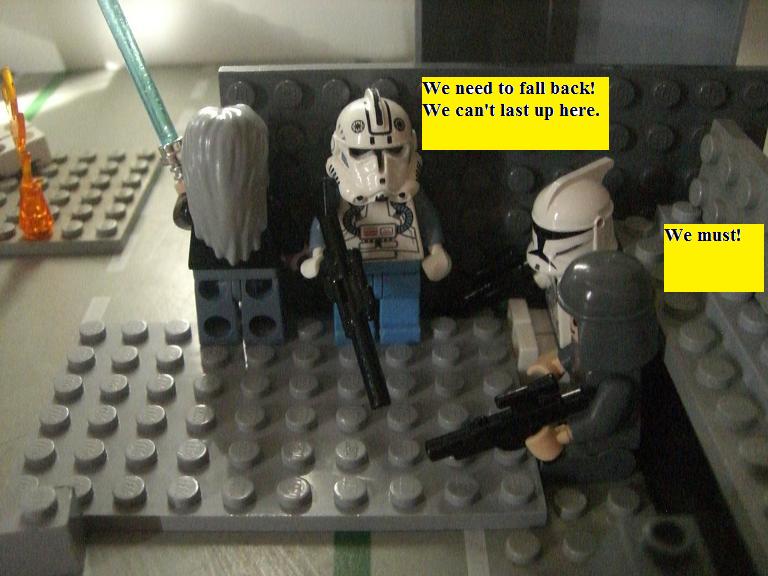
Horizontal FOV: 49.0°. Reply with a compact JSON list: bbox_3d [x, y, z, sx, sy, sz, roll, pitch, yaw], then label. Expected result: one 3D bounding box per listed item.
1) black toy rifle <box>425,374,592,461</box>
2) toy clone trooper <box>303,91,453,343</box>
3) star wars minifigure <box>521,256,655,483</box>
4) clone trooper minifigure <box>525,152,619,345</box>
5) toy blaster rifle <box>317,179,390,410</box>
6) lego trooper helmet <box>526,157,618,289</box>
[{"bbox_3d":[0.018,0.019,0.116,0.025,0.009,0.004,-22,34,4],"label":"black toy rifle"},{"bbox_3d":[-0.001,-0.010,0.144,0.026,0.045,0.017,-2,33,-3],"label":"toy clone trooper"},{"bbox_3d":[0.030,0.010,0.122,0.017,0.035,0.020,-2,33,-3],"label":"star wars minifigure"},{"bbox_3d":[0.030,-0.003,0.141,0.017,0.038,0.020,-3,33,-6],"label":"clone trooper minifigure"},{"bbox_3d":[-0.006,0.003,0.133,0.009,0.033,0.004,-19,-14,18],"label":"toy blaster rifle"},{"bbox_3d":[0.030,-0.011,0.136,0.015,0.019,0.013,-12,35,-19],"label":"lego trooper helmet"}]

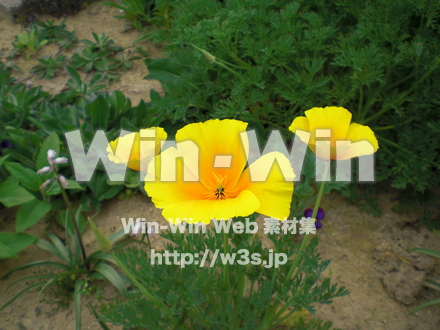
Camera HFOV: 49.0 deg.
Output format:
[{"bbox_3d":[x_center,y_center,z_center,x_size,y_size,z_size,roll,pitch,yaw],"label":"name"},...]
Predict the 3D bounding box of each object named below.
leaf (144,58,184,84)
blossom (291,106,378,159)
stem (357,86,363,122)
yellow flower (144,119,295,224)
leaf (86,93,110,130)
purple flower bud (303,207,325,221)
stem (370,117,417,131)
[{"bbox_3d":[-0.115,-0.194,1.000,0.082,0.018,0.052,6,75,2],"label":"leaf"},{"bbox_3d":[0.080,-0.021,0.340,0.063,0.035,0.057,0,36,0],"label":"blossom"},{"bbox_3d":[0.202,-0.088,0.700,0.006,0.060,0.005,4,29,-2],"label":"stem"},{"bbox_3d":[0.000,0.003,0.255,0.078,0.036,0.066,0,36,0],"label":"yellow flower"},{"bbox_3d":[-0.215,-0.094,0.860,0.043,0.066,0.012,0,21,0],"label":"leaf"},{"bbox_3d":[0.083,0.044,0.430,0.020,0.016,0.013,0,36,0],"label":"purple flower bud"},{"bbox_3d":[0.259,-0.061,0.720,0.067,0.006,0.005,-17,0,7],"label":"stem"}]

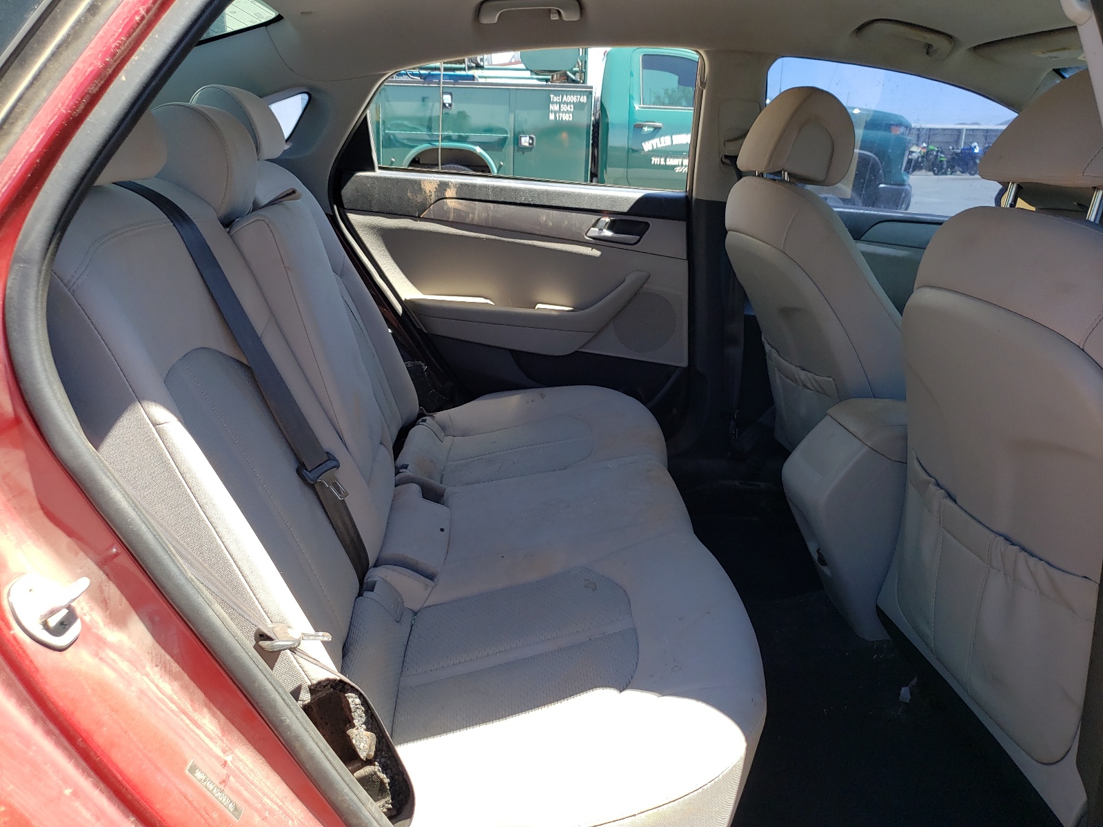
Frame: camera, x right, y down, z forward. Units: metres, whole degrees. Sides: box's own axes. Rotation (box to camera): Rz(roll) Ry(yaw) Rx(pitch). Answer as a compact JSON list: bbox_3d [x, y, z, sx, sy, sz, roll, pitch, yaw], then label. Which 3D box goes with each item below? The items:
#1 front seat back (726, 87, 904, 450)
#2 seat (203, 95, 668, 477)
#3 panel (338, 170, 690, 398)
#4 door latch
[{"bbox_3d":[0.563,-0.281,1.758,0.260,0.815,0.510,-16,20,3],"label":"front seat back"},{"bbox_3d":[-0.216,-0.198,1.759,0.950,0.910,0.510,1,20,-3],"label":"seat"},{"bbox_3d":[-0.083,-0.266,2.082,0.870,0.640,0.120,1,20,-3],"label":"panel"},{"bbox_3d":[-0.382,0.151,0.630,0.035,0.062,0.043,-23,19,5],"label":"door latch"}]

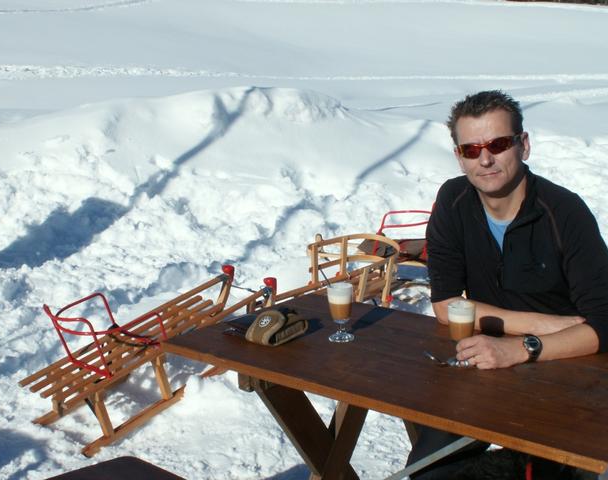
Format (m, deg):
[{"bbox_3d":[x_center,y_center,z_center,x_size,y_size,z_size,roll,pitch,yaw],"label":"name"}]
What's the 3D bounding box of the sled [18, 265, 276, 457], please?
[{"bbox_3d":[-0.609,0.354,4.064,0.370,0.500,1.165,16,30,37],"label":"sled"}]

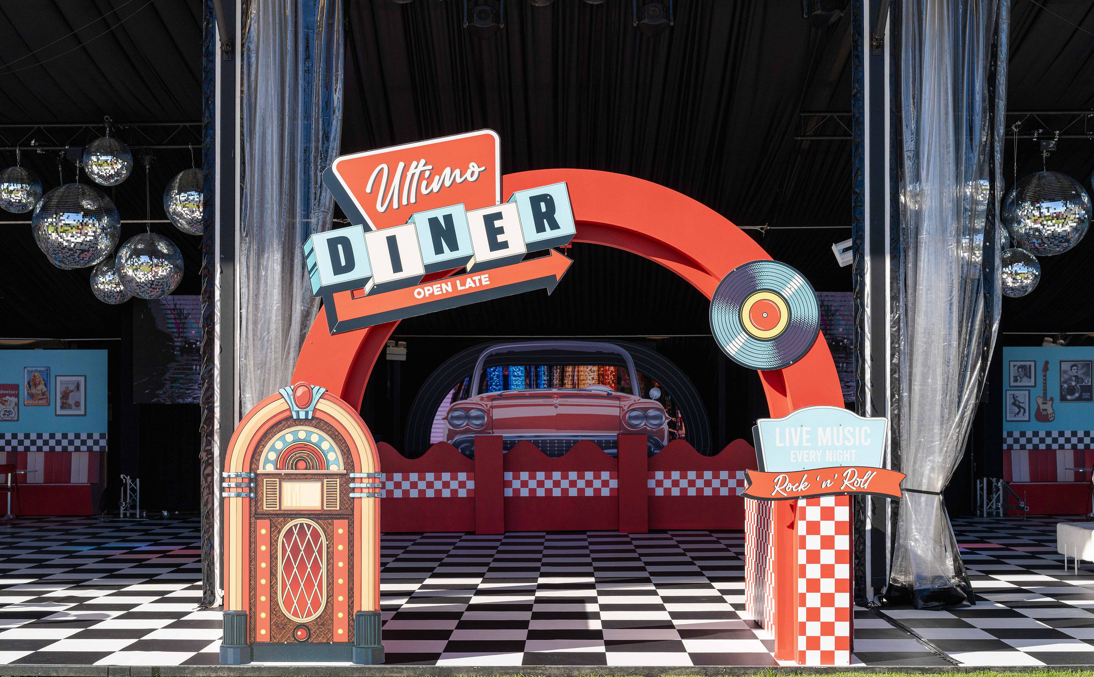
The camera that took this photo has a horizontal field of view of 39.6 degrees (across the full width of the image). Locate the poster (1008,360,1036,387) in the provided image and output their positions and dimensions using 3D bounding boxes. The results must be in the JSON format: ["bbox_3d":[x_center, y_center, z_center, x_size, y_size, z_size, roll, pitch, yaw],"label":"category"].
[{"bbox_3d":[6.947,0.518,22.200,0.390,0.395,0.025,0,-2,1],"label":"poster"}]

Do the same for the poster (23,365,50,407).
[{"bbox_3d":[-7.498,0.707,22.300,0.388,0.577,0.025,0,-2,1],"label":"poster"}]

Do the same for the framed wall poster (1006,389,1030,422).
[{"bbox_3d":[6.810,0.976,21.950,0.356,0.468,0.030,0,-2,1],"label":"framed wall poster"}]

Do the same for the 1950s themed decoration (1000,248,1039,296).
[{"bbox_3d":[4.968,-0.692,16.100,0.520,0.520,0.520,0,-2,1],"label":"1950s themed decoration"}]

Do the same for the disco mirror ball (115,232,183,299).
[{"bbox_3d":[-4.318,-0.789,16.500,0.725,0.725,0.725,0,-2,0],"label":"disco mirror ball"}]

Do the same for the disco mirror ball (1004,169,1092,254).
[{"bbox_3d":[5.882,-1.468,17.900,1.000,1.000,1.000,0,-2,1],"label":"disco mirror ball"}]

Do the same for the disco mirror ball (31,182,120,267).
[{"bbox_3d":[-5.539,-1.325,17.880,1.000,1.000,1.000,0,-2,0],"label":"disco mirror ball"}]

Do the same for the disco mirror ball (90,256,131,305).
[{"bbox_3d":[-4.811,-0.647,16.900,0.530,0.530,0.530,0,-2,1],"label":"disco mirror ball"}]

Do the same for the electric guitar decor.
[{"bbox_3d":[7.193,0.766,21.950,0.300,0.905,0.050,0,-2,1],"label":"electric guitar decor"}]

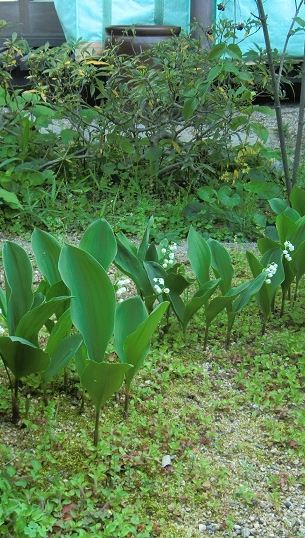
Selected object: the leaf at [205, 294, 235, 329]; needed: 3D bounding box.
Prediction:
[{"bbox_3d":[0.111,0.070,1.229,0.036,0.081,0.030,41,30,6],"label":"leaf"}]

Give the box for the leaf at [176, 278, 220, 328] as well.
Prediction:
[{"bbox_3d":[0.081,0.057,1.275,0.038,0.109,0.030,38,17,13],"label":"leaf"}]

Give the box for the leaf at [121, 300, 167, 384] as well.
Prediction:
[{"bbox_3d":[-0.006,0.093,0.935,0.040,0.117,0.030,24,10,-5],"label":"leaf"}]

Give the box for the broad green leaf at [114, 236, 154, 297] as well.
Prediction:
[{"bbox_3d":[-0.029,-0.001,1.308,0.035,0.131,0.028,-33,14,-20],"label":"broad green leaf"}]

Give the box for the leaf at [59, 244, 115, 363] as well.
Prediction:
[{"bbox_3d":[-0.083,0.045,0.880,0.058,0.158,0.030,-13,0,3],"label":"leaf"}]

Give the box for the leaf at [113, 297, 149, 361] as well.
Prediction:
[{"bbox_3d":[-0.029,0.088,1.027,0.047,0.100,0.025,1,5,-13],"label":"leaf"}]

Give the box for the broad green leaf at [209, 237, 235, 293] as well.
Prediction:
[{"bbox_3d":[0.117,-0.001,1.246,0.033,0.109,0.022,-18,8,-11],"label":"broad green leaf"}]

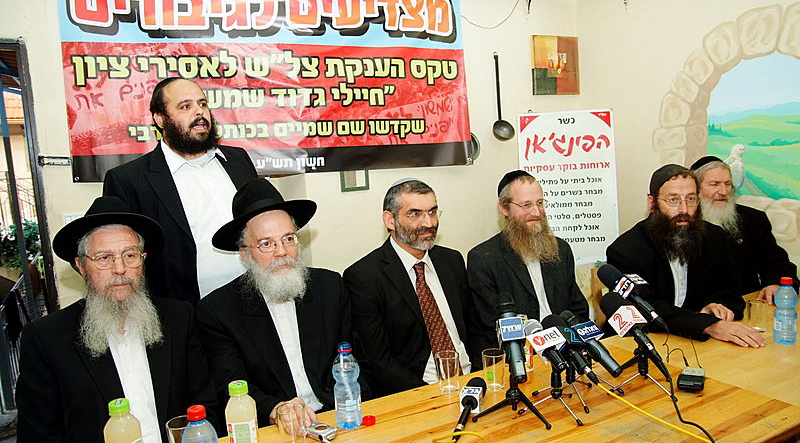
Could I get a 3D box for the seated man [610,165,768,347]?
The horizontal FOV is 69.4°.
[{"bbox_3d":[1.112,0.423,2.141,0.580,1.300,0.800,-6,5,-12],"label":"seated man"}]

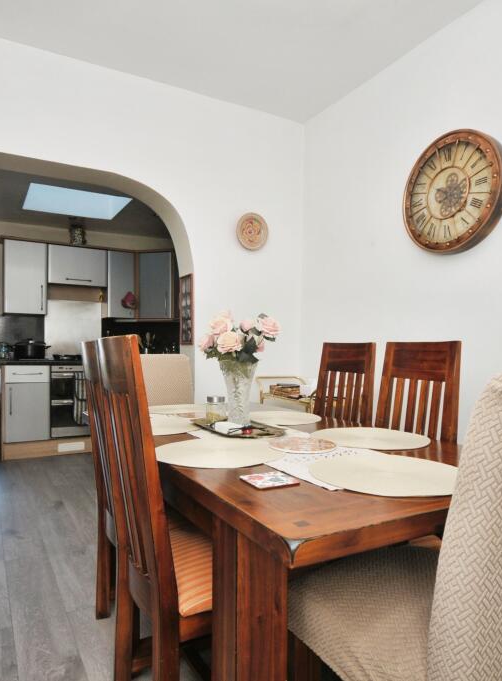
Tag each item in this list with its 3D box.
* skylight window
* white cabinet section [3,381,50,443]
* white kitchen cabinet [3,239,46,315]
[{"bbox_3d":[-1.615,-1.289,4.459,0.830,0.080,0.830,1,-1,-29],"label":"skylight window"},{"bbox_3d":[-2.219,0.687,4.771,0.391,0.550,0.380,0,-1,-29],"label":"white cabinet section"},{"bbox_3d":[-2.340,-0.624,4.993,0.400,0.720,0.310,1,-1,-29],"label":"white kitchen cabinet"}]

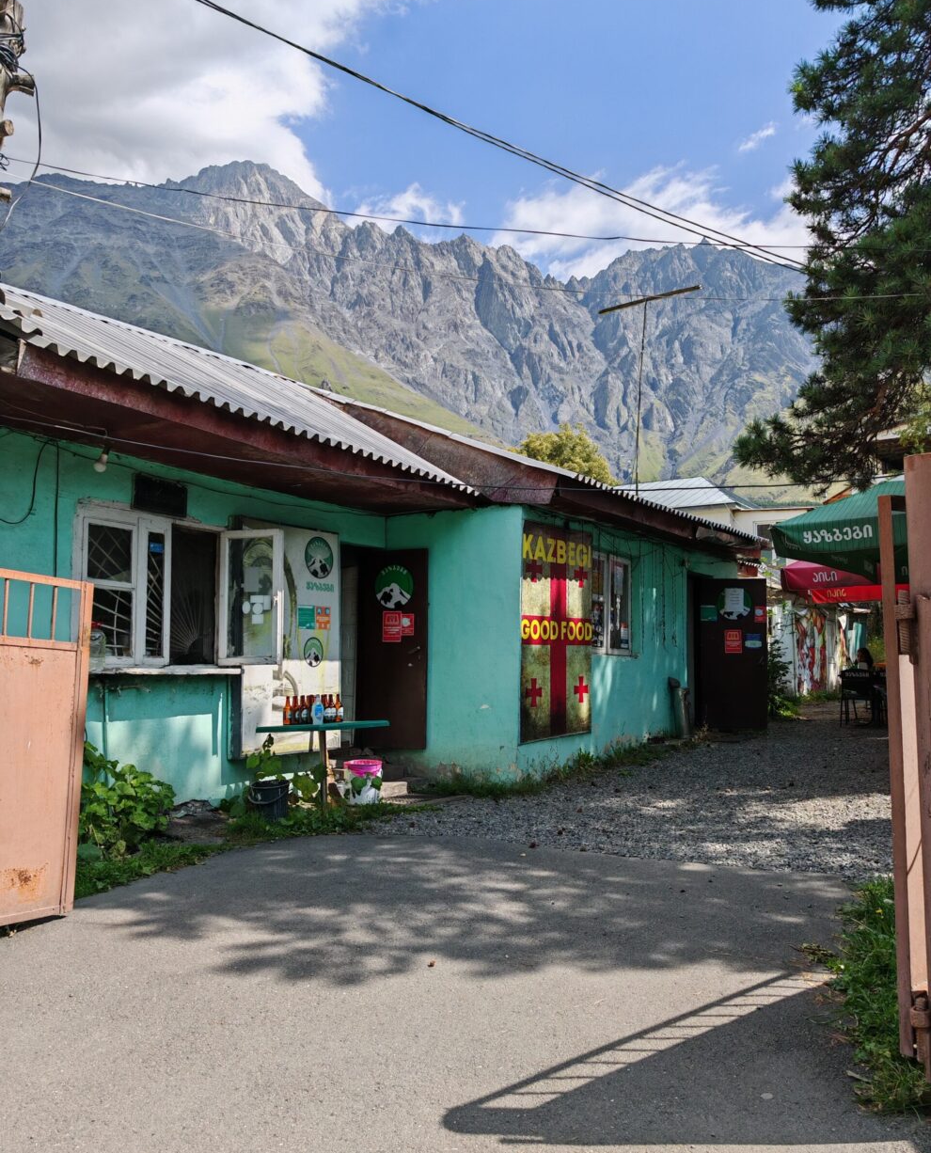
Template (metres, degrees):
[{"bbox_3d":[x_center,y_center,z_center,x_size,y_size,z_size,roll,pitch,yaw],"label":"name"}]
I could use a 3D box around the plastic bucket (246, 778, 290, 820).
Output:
[{"bbox_3d":[-1.619,1.859,8.000,0.330,0.320,0.330,0,-5,0],"label":"plastic bucket"}]

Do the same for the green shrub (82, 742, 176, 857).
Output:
[{"bbox_3d":[-2.453,1.575,6.850,0.720,0.800,0.900,-3,-6,33],"label":"green shrub"}]

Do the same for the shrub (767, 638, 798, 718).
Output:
[{"bbox_3d":[4.687,1.528,14.600,0.700,1.200,0.750,-3,-6,33],"label":"shrub"}]

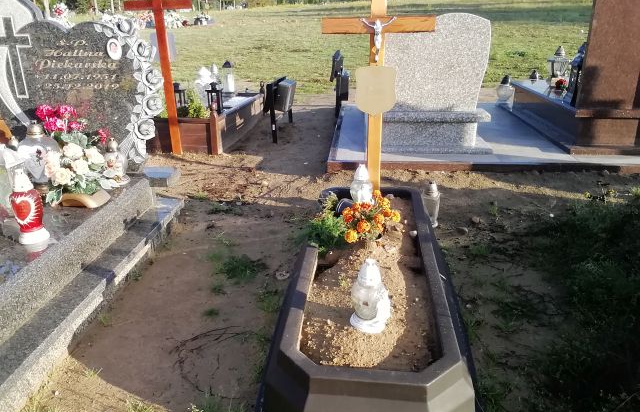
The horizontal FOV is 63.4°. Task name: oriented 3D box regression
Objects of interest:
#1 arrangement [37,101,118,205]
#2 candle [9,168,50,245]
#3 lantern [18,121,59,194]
[{"bbox_3d":[-1.425,-0.317,3.050,0.410,0.478,0.330,1,21,4],"label":"arrangement"},{"bbox_3d":[-1.386,-0.005,2.447,0.145,0.348,0.145,-13,24,-29],"label":"candle"},{"bbox_3d":[-1.701,-0.290,3.091,0.235,0.418,0.200,1,21,4],"label":"lantern"}]

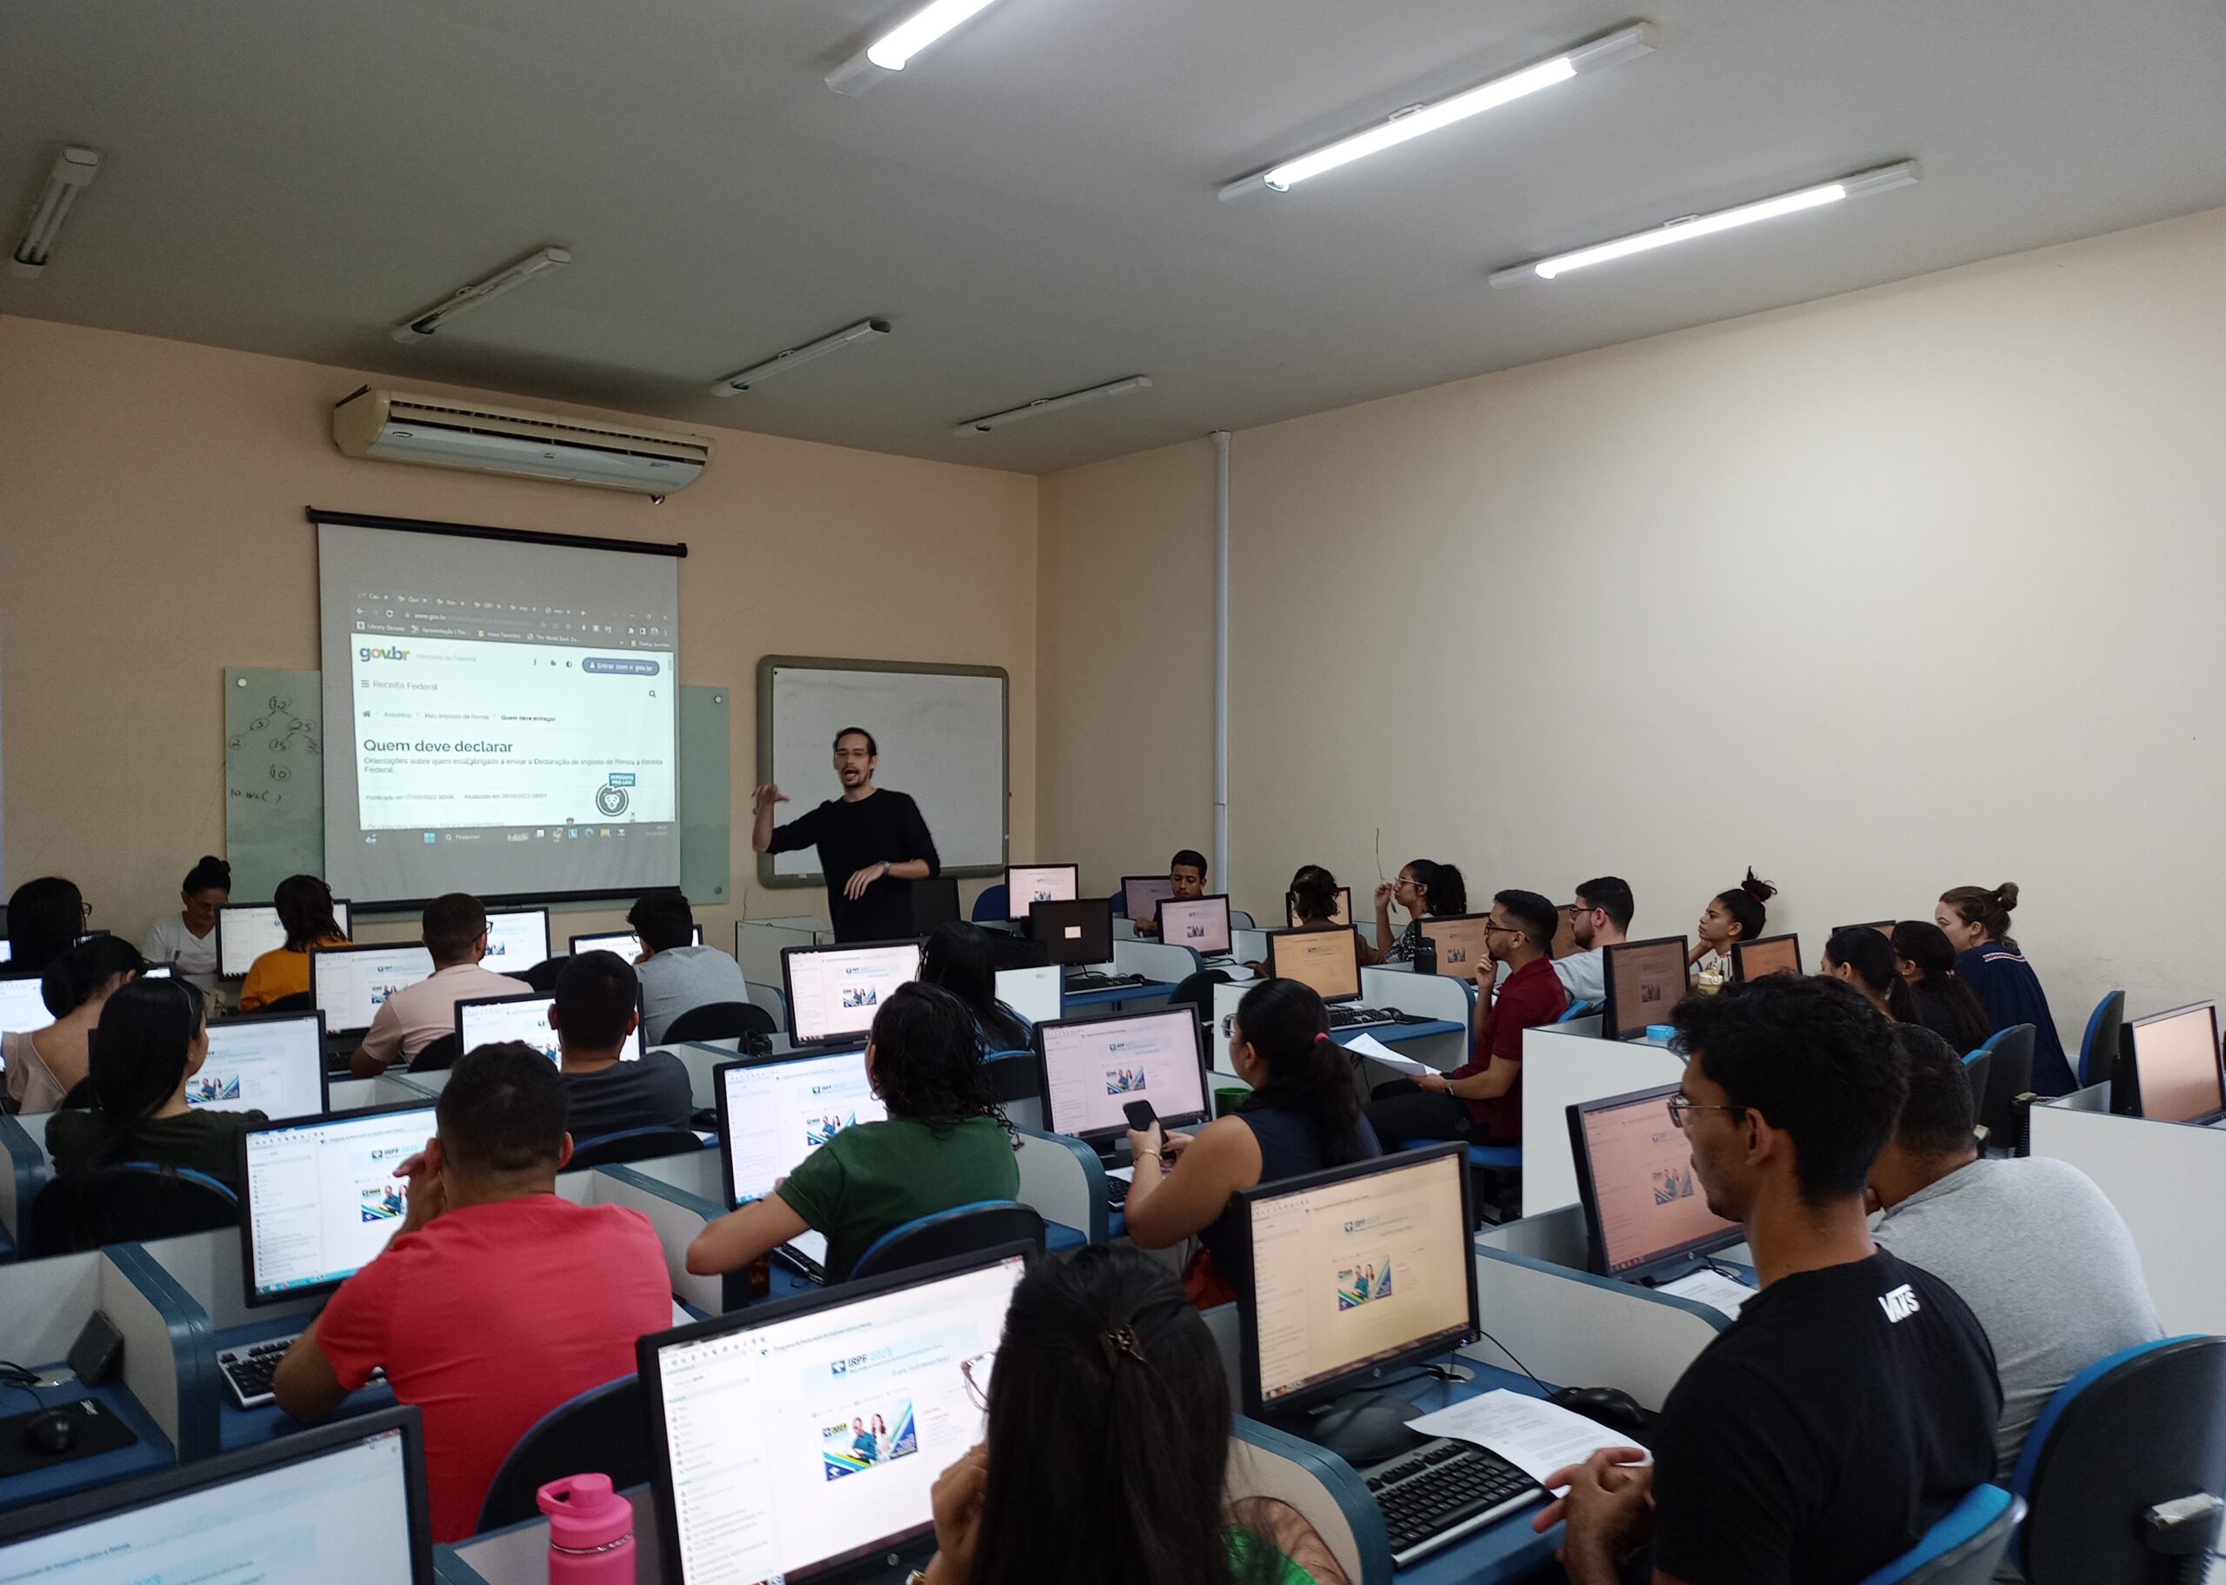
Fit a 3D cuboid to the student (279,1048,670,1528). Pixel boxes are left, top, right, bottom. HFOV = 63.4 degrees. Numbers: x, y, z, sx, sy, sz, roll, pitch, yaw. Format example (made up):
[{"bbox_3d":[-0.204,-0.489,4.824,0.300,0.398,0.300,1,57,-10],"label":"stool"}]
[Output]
[{"bbox_3d":[-0.855,0.934,2.426,0.560,1.250,0.800,0,0,-33],"label":"student"}]

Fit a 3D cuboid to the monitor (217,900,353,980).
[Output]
[{"bbox_3d":[-2.945,0.557,6.409,0.450,0.325,0.165,0,1,-42],"label":"monitor"}]

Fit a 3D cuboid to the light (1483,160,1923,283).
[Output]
[{"bbox_3d":[1.970,-1.935,6.220,0.080,0.070,1.620,0,0,-40],"label":"light"}]

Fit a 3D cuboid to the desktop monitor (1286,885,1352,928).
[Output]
[{"bbox_3d":[0.894,0.597,7.775,0.443,0.345,0.180,-1,1,-44],"label":"desktop monitor"}]

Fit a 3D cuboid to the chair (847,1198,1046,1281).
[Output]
[{"bbox_3d":[-0.380,1.094,3.030,0.500,0.930,0.570,0,1,-39],"label":"chair"}]

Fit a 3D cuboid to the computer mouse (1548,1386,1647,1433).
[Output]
[{"bbox_3d":[0.645,0.824,2.405,0.064,0.040,0.115,0,0,-40],"label":"computer mouse"}]

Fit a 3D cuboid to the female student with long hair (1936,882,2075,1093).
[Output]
[{"bbox_3d":[3.010,0.950,6.170,0.480,1.270,0.700,0,0,-40],"label":"female student with long hair"}]

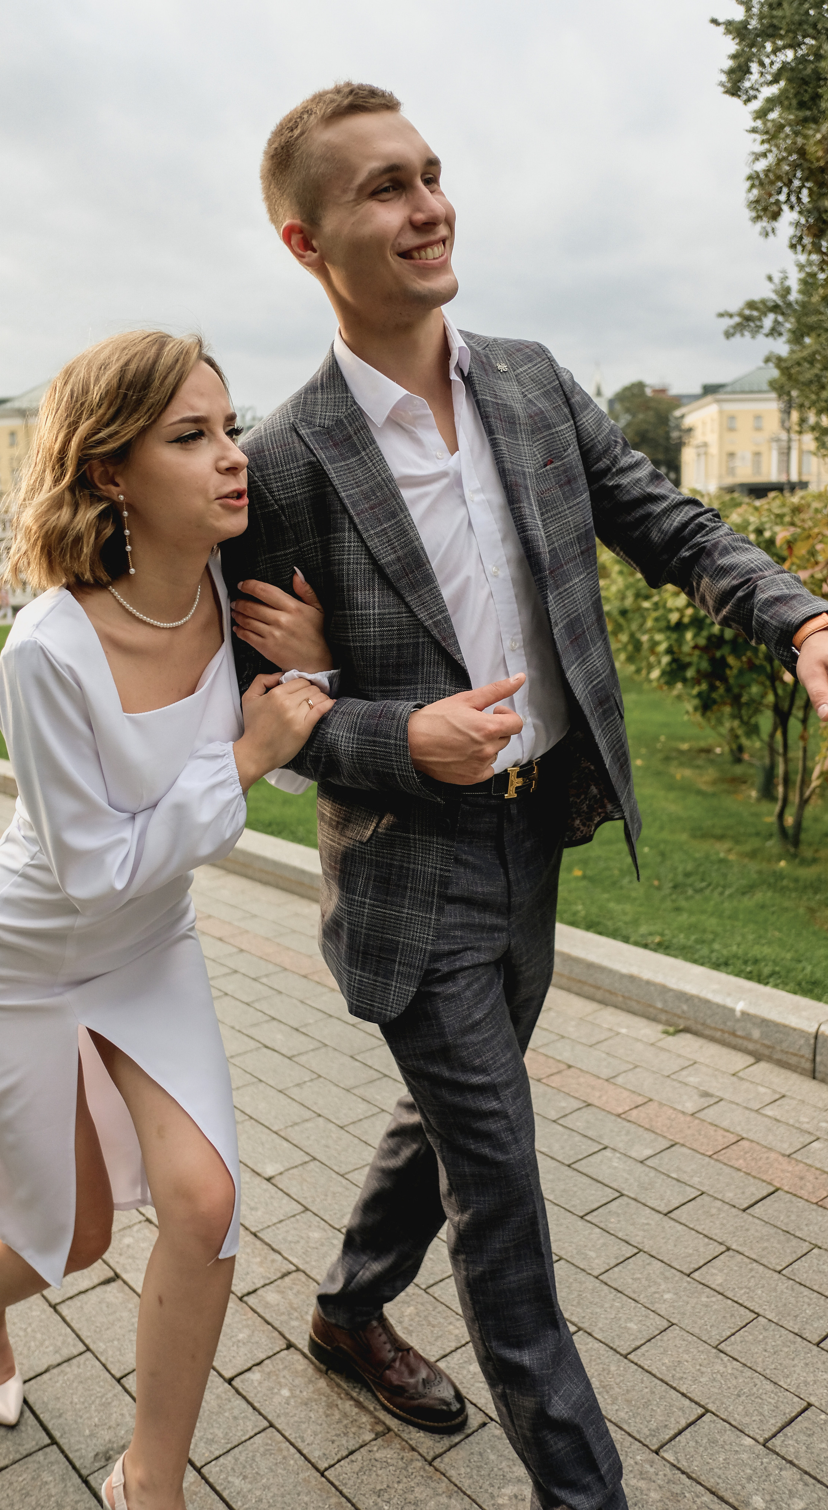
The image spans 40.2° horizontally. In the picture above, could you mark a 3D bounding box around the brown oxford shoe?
[{"bbox_3d":[-0.049,0.917,1.746,0.300,0.118,0.110,5,12,39],"label":"brown oxford shoe"}]

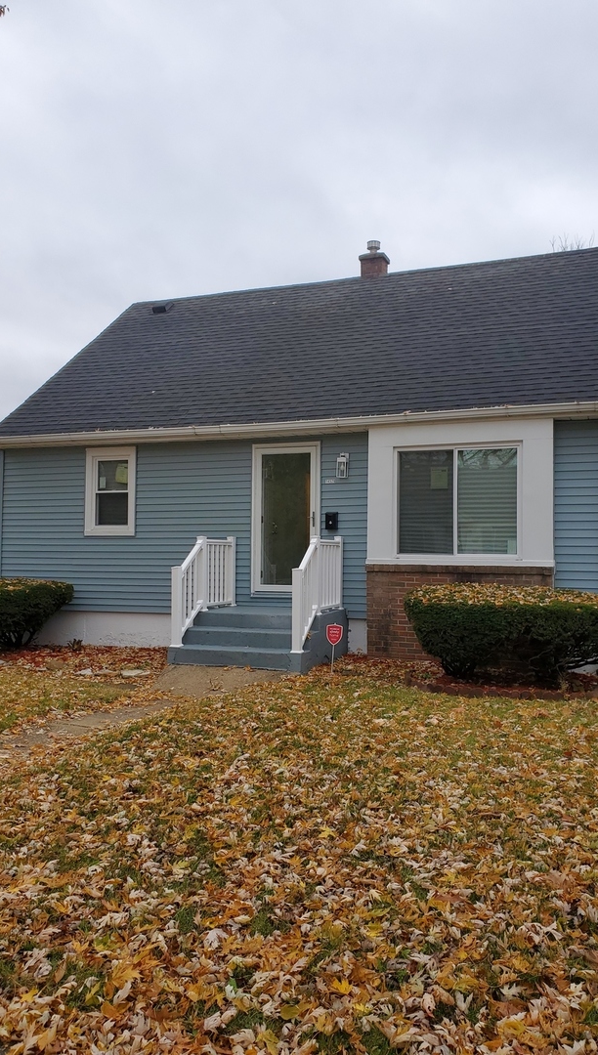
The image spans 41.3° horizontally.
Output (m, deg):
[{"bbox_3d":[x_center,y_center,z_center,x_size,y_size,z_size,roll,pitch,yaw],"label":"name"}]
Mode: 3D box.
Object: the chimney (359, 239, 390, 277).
[{"bbox_3d":[1.405,-4.926,14.686,0.470,0.700,0.470,0,-2,21],"label":"chimney"}]

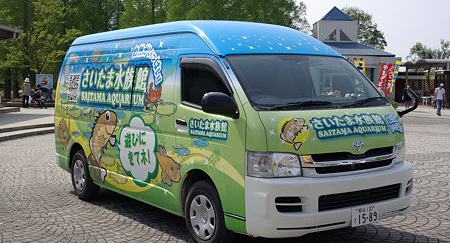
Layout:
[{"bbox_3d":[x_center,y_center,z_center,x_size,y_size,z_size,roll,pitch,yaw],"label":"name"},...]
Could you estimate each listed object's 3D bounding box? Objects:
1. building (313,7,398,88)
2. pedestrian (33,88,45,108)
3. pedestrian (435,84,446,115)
[{"bbox_3d":[6.664,-3.881,35.007,5.900,6.100,5.700,0,4,0],"label":"building"},{"bbox_3d":[-9.884,-1.219,30.500,0.600,1.050,0.500,-1,4,-17],"label":"pedestrian"},{"bbox_3d":[10.672,-1.075,28.500,0.550,1.620,0.420,1,4,14],"label":"pedestrian"}]

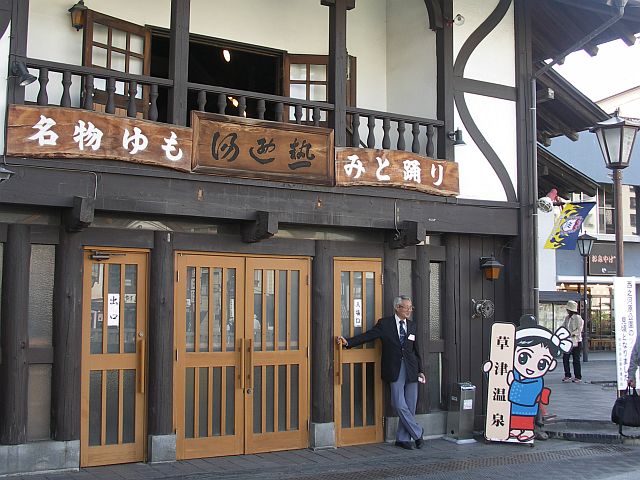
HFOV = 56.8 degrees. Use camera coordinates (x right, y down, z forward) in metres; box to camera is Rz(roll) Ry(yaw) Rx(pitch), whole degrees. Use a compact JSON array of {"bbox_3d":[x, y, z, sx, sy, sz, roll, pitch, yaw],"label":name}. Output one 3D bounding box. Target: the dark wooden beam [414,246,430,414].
[{"bbox_3d":[1.233,1.064,7.080,0.200,2.007,0.200,0,-6,0],"label":"dark wooden beam"}]

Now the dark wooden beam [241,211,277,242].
[{"bbox_3d":[-0.574,-0.106,5.716,0.110,0.245,0.700,2,-5,-26],"label":"dark wooden beam"}]

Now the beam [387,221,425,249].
[{"bbox_3d":[0.927,-0.039,6.445,0.110,0.240,0.650,2,-5,-26],"label":"beam"}]

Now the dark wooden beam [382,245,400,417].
[{"bbox_3d":[0.839,1.042,6.917,0.210,1.990,0.210,0,-6,0],"label":"dark wooden beam"}]

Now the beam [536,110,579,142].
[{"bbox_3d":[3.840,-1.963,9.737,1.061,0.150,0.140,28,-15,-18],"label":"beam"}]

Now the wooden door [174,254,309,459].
[{"bbox_3d":[-0.785,1.179,6.175,1.417,2.025,0.080,3,-6,-23],"label":"wooden door"}]

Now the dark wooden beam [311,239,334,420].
[{"bbox_3d":[0.027,0.965,6.340,0.230,1.904,0.230,0,-5,0],"label":"dark wooden beam"}]

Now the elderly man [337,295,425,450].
[{"bbox_3d":[0.668,1.411,6.392,0.960,1.631,0.500,3,-7,-28],"label":"elderly man"}]

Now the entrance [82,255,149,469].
[{"bbox_3d":[-1.967,1.106,5.684,0.591,2.027,0.080,3,-6,-23],"label":"entrance"}]

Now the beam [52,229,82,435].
[{"bbox_3d":[-2.365,0.867,5.541,0.246,1.979,0.246,3,-6,-23],"label":"beam"}]

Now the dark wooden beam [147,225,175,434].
[{"bbox_3d":[-1.491,0.858,5.601,0.230,1.871,0.230,2,-5,-26],"label":"dark wooden beam"}]

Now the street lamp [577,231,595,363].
[{"bbox_3d":[7.111,1.522,15.800,0.470,3.453,0.470,3,-6,-23],"label":"street lamp"}]

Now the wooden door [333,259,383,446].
[{"bbox_3d":[0.432,1.218,6.519,0.642,2.024,0.080,2,-5,-26],"label":"wooden door"}]

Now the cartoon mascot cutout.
[{"bbox_3d":[2.343,1.575,6.680,0.945,1.410,0.070,-1,-5,18],"label":"cartoon mascot cutout"}]

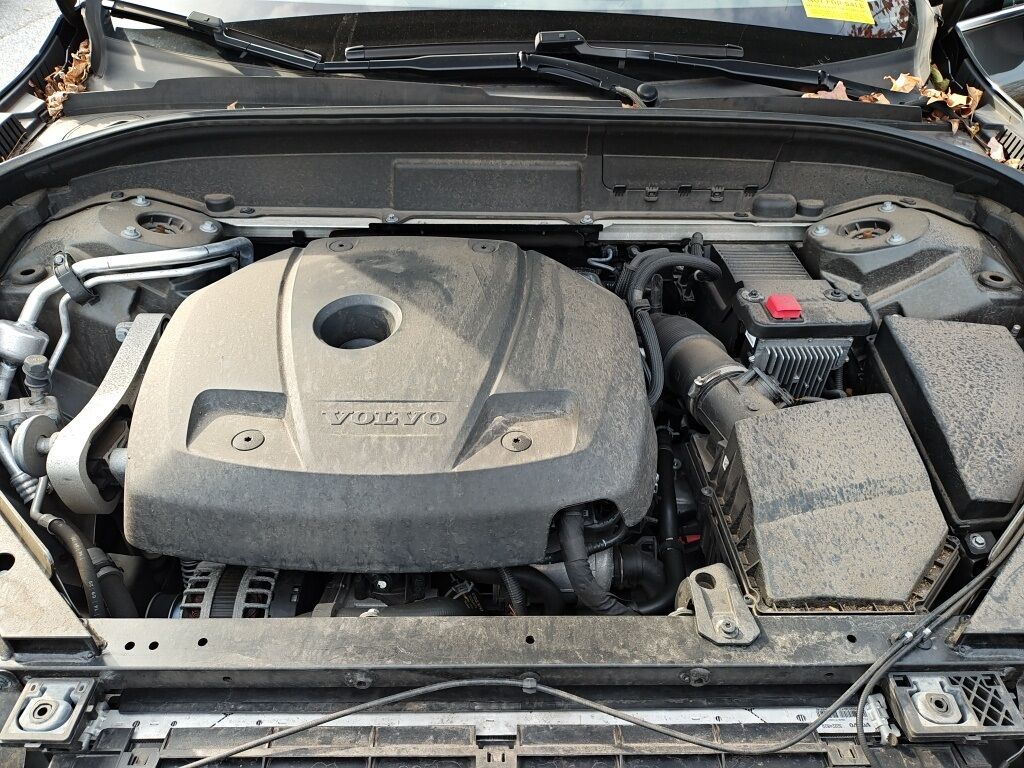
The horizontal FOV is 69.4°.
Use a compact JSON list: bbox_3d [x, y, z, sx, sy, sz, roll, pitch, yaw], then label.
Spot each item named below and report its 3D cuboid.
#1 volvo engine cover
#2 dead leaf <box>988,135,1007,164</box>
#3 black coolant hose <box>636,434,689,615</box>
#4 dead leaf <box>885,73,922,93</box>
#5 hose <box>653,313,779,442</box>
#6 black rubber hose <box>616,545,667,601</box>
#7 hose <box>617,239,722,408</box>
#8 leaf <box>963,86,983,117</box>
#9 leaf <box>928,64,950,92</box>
[{"bbox_3d":[-0.146,-0.015,1.017,0.650,0.205,0.520,0,39,0],"label":"volvo engine cover"},{"bbox_3d":[0.781,-0.377,1.190,0.026,0.036,0.025,0,39,0],"label":"dead leaf"},{"bbox_3d":[0.200,0.191,1.004,0.065,0.130,0.220,0,39,0],"label":"black coolant hose"},{"bbox_3d":[0.720,-0.554,1.360,0.068,0.028,0.040,0,39,0],"label":"dead leaf"},{"bbox_3d":[0.277,-0.006,1.024,0.100,0.110,0.240,-9,40,-10],"label":"hose"},{"bbox_3d":[0.172,0.252,0.985,0.066,0.062,0.060,0,39,0],"label":"black rubber hose"},{"bbox_3d":[0.235,-0.093,1.108,0.150,0.120,0.280,0,39,0],"label":"hose"},{"bbox_3d":[0.834,-0.514,1.340,0.030,0.055,0.025,0,39,0],"label":"leaf"},{"bbox_3d":[0.815,-0.583,1.410,0.038,0.050,0.035,0,39,0],"label":"leaf"}]

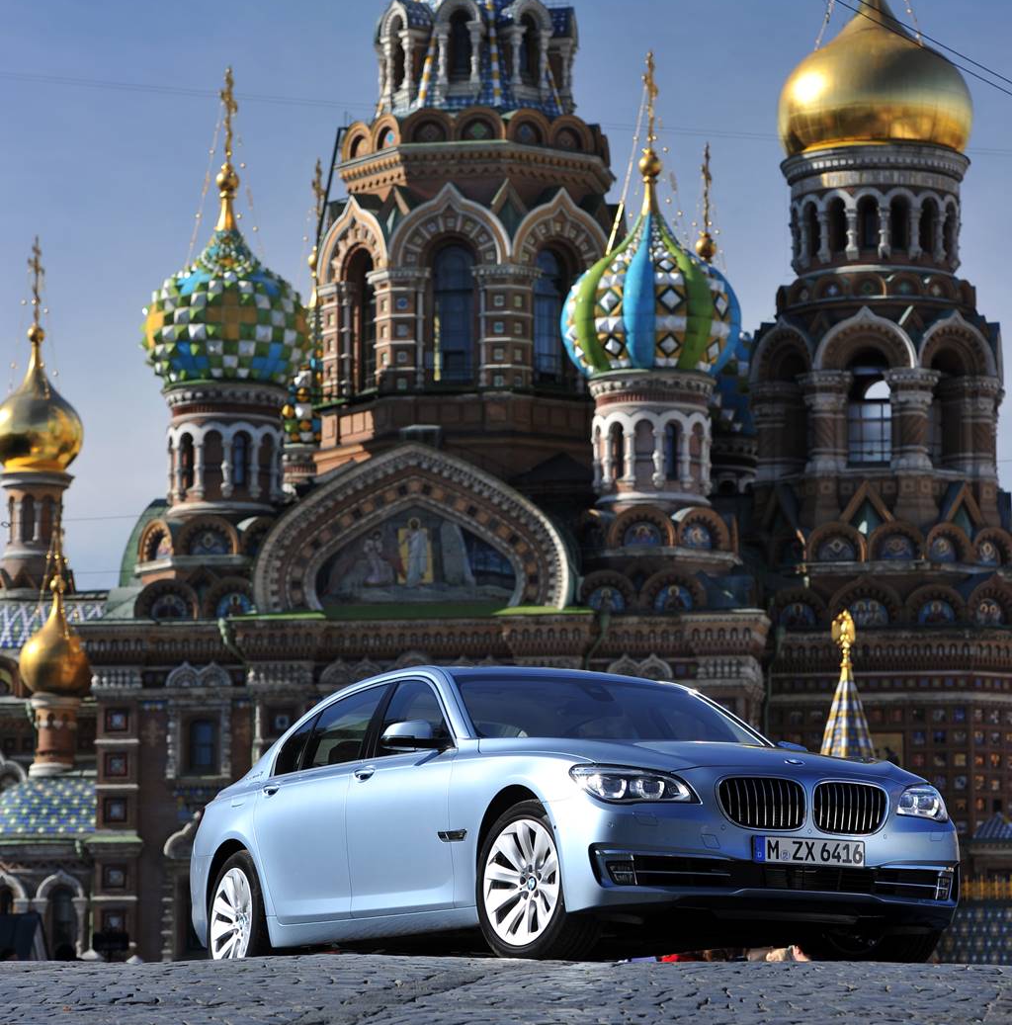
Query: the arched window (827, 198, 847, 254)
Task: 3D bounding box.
[{"bbox_3d":[15.288,-13.184,204.515,1.020,2.567,0.400,-5,-9,32],"label":"arched window"}]

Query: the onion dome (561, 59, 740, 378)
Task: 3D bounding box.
[{"bbox_3d":[7.666,-15.588,234.536,9.472,17.032,9.472,-1,-6,10],"label":"onion dome"}]

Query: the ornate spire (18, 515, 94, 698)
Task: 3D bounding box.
[{"bbox_3d":[-24.362,5.160,239.591,3.976,10.043,3.976,-1,-6,10],"label":"ornate spire"}]

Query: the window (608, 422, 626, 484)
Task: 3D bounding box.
[{"bbox_3d":[5.759,-3.098,231.105,1.080,3.302,0.300,-5,-7,39],"label":"window"}]

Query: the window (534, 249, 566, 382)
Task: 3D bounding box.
[{"bbox_3d":[2.034,-9.129,205.168,2.000,6.007,0.500,6,-10,-35],"label":"window"}]

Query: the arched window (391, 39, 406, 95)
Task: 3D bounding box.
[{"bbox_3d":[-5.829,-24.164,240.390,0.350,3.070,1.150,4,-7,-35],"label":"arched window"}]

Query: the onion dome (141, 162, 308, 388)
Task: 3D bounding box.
[{"bbox_3d":[-12.710,-10.851,202.384,7.400,10.458,7.400,0,-8,0],"label":"onion dome"}]

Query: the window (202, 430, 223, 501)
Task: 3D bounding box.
[{"bbox_3d":[-15.483,-2.515,234.437,1.120,3.728,0.300,-1,-6,10],"label":"window"}]

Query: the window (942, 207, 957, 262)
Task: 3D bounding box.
[{"bbox_3d":[24.115,-15.136,241.303,0.350,3.072,1.080,-3,-6,31],"label":"window"}]

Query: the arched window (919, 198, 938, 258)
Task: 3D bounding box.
[{"bbox_3d":[22.394,-15.094,235.113,1.100,3.190,0.350,4,-7,-35],"label":"arched window"}]

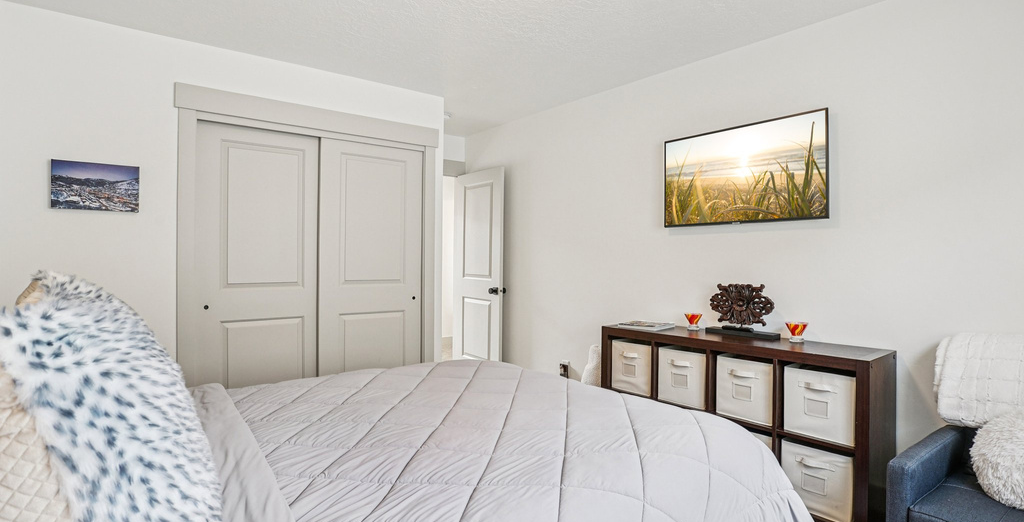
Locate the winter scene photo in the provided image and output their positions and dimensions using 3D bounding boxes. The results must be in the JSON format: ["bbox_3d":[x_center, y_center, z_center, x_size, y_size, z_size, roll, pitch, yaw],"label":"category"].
[{"bbox_3d":[-2.140,-0.382,2.345,0.350,0.250,0.025,-1,1,-37],"label":"winter scene photo"}]

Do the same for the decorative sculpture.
[{"bbox_3d":[1.335,0.285,2.655,0.385,0.300,0.090,1,1,44],"label":"decorative sculpture"}]

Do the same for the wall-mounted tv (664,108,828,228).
[{"bbox_3d":[1.290,-0.490,2.617,0.055,0.550,0.910,-1,1,-41],"label":"wall-mounted tv"}]

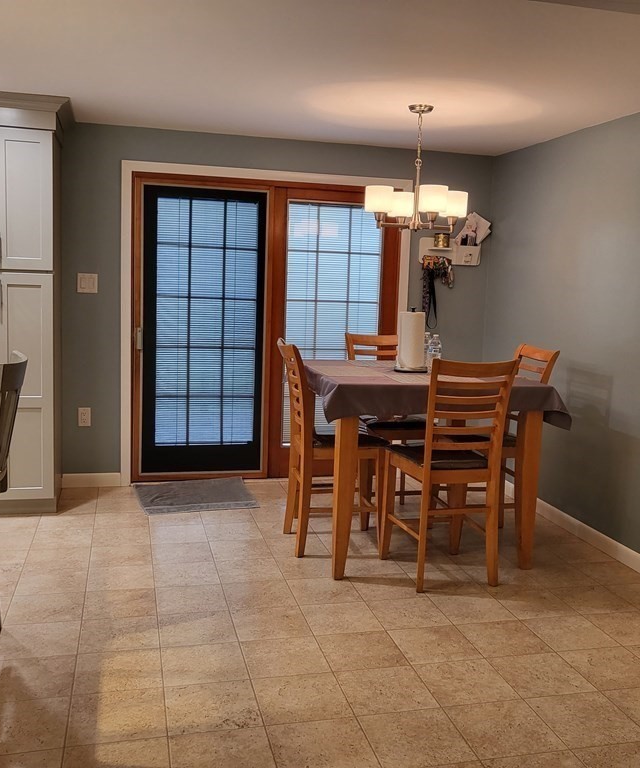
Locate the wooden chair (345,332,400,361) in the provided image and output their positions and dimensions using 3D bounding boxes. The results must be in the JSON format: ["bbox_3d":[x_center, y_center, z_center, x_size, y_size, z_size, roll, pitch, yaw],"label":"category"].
[{"bbox_3d":[0.402,0.252,4.637,0.430,1.060,0.540,0,7,-14],"label":"wooden chair"}]

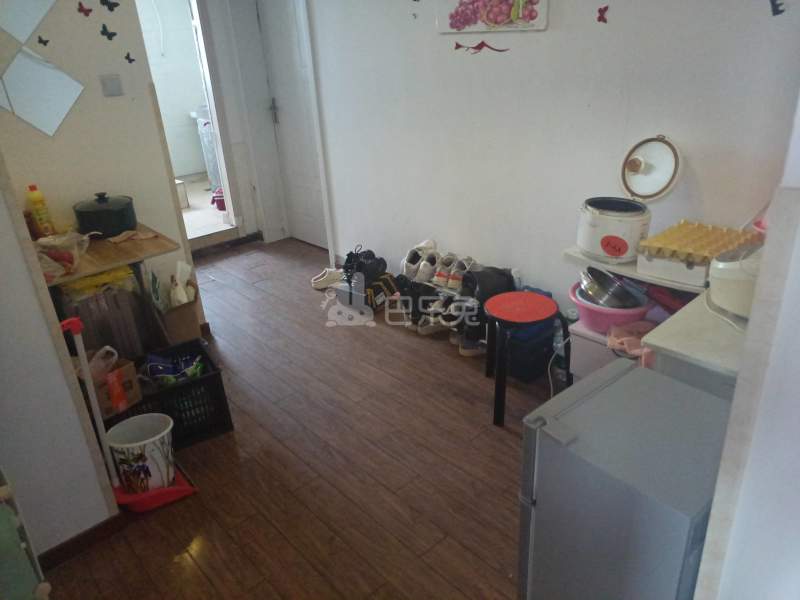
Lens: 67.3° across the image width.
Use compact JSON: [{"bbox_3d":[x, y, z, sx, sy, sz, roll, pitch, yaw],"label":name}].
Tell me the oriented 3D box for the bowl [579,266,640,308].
[{"bbox_3d":[0.808,-0.046,2.319,0.247,0.101,0.247,31,32,6],"label":"bowl"}]

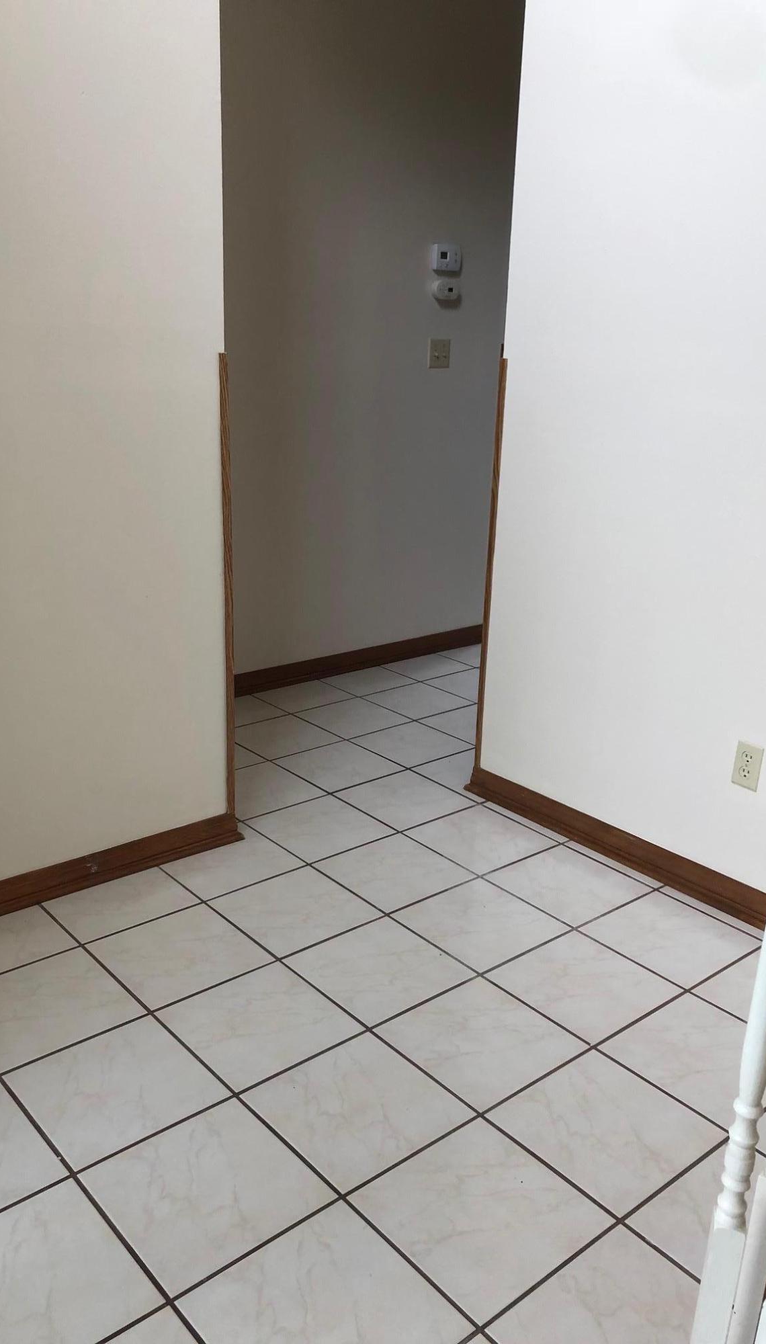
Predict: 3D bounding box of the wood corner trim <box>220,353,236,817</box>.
[{"bbox_3d":[-0.421,-0.196,2.867,0.026,1.238,0.026,-13,23,-39],"label":"wood corner trim"}]

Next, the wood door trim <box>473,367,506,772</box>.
[{"bbox_3d":[0.325,-0.288,3.230,0.023,1.236,0.027,-13,23,-39],"label":"wood door trim"}]

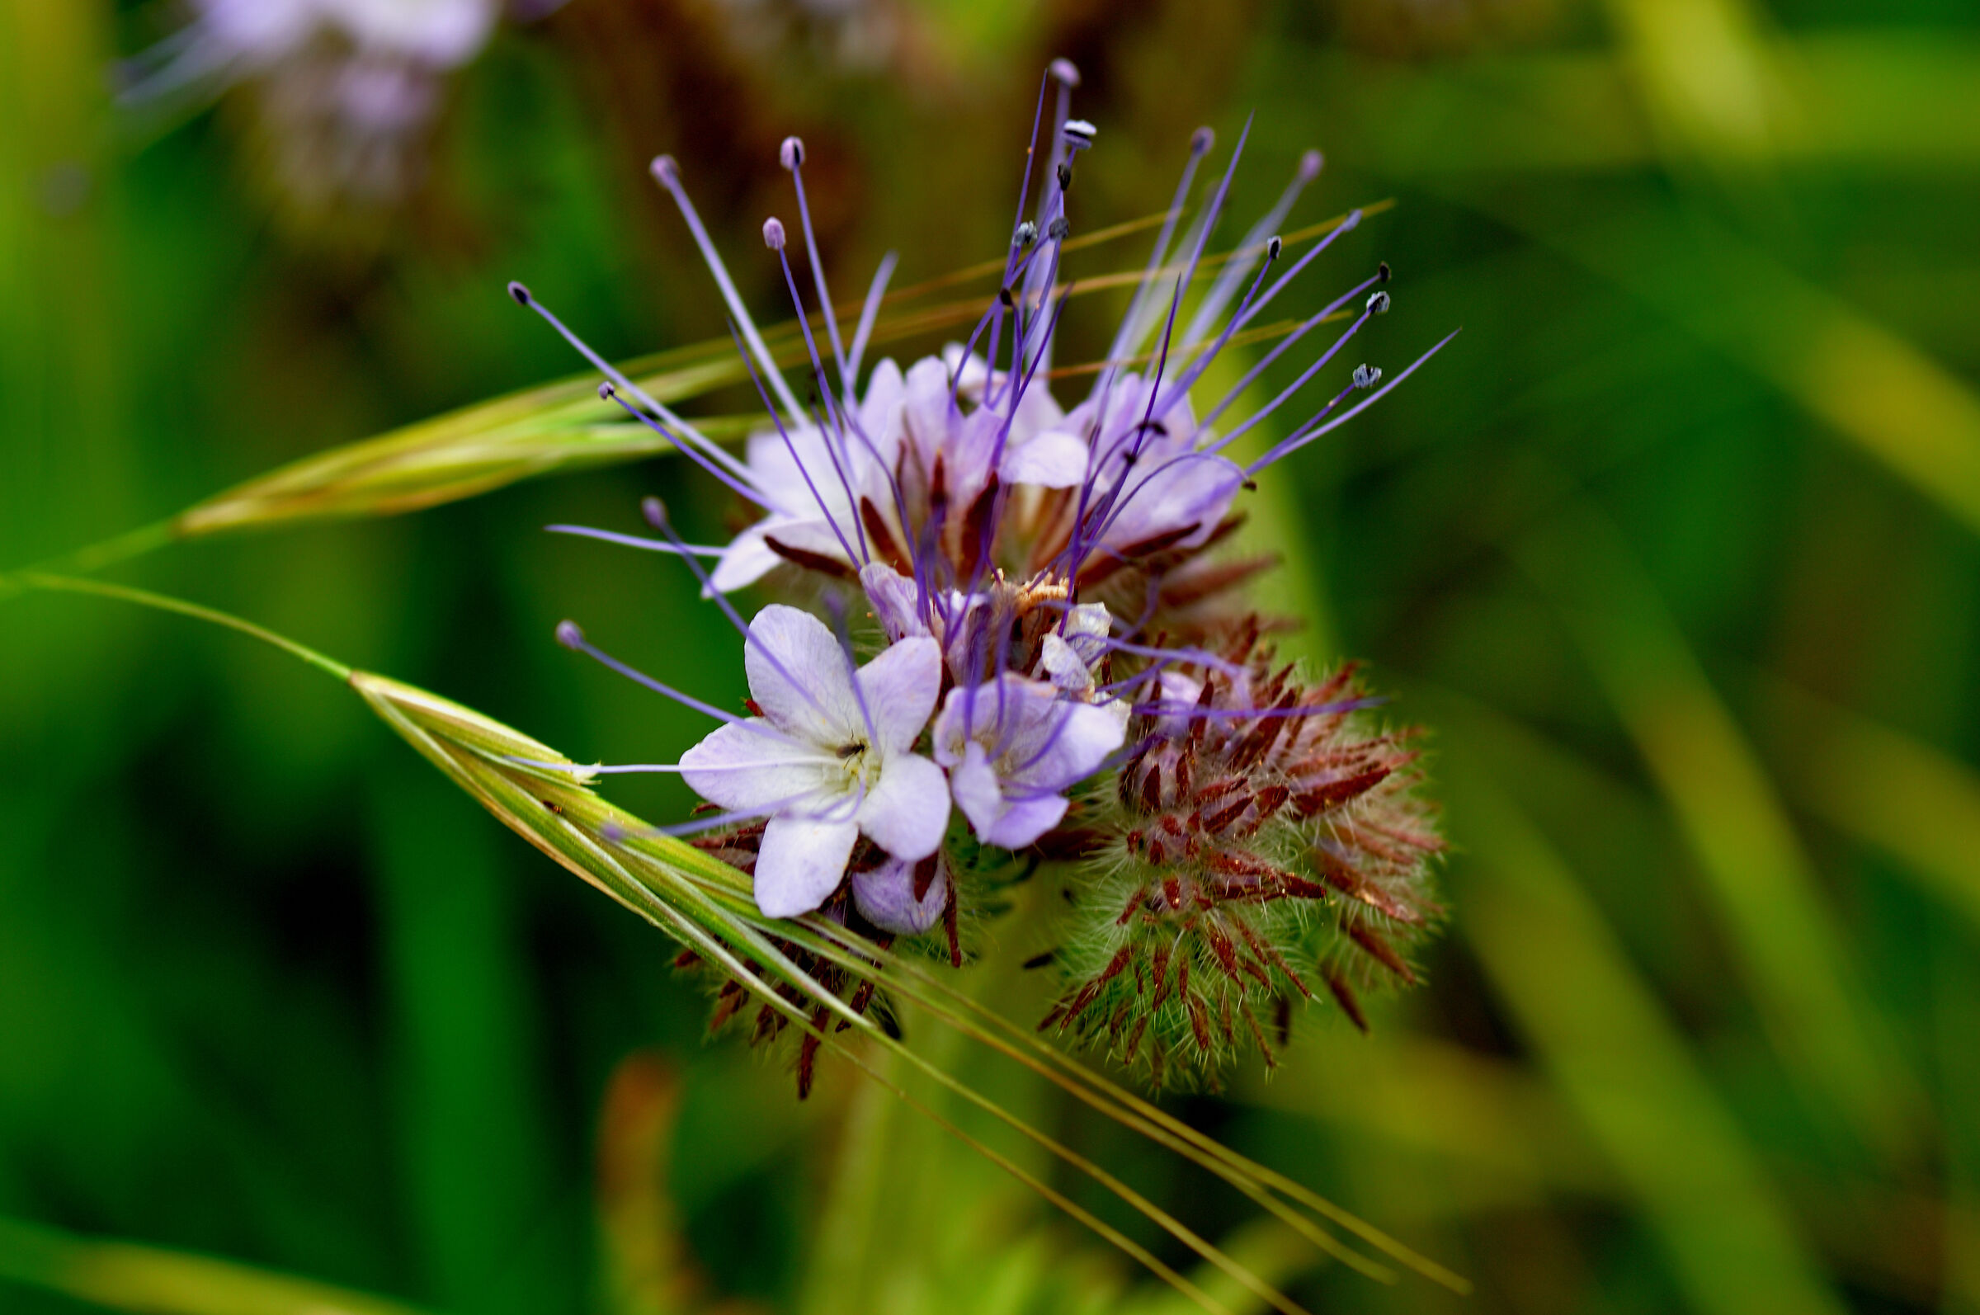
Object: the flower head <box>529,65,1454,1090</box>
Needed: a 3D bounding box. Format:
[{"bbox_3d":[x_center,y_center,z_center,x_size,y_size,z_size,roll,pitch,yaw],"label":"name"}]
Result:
[{"bbox_3d":[0.000,-0.003,0.302,0.037,0.040,0.035,3,20,9],"label":"flower head"}]

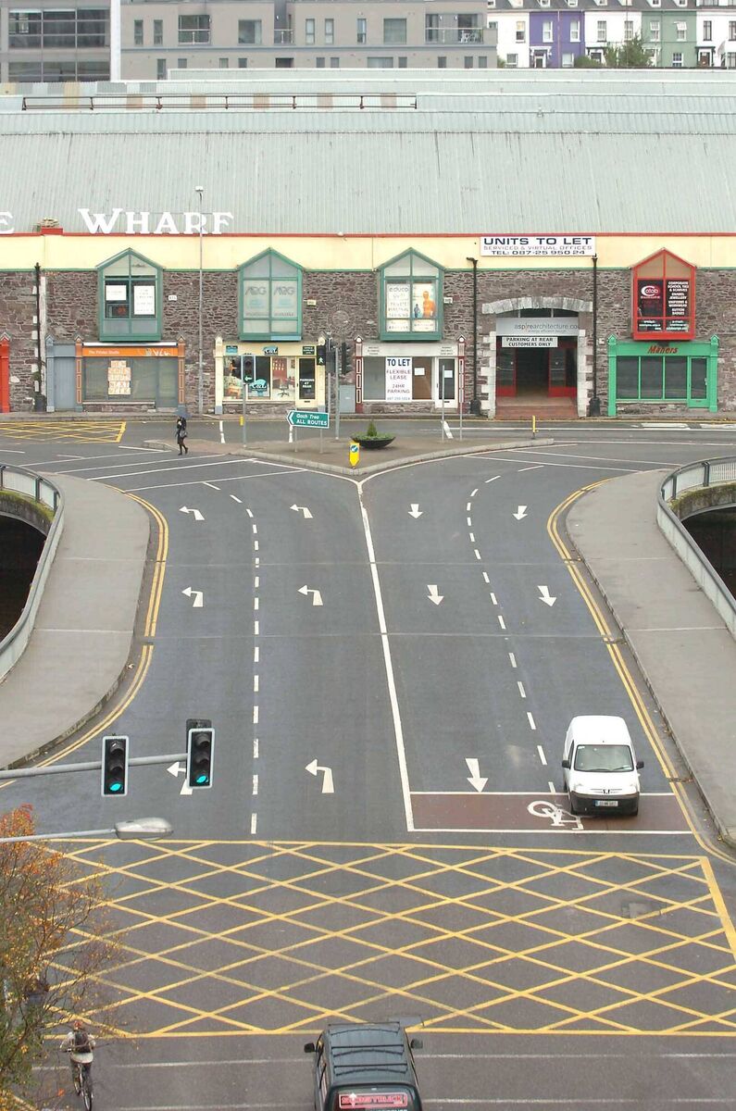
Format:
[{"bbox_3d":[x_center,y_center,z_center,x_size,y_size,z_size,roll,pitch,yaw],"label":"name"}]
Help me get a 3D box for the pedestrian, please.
[{"bbox_3d":[-7.786,-5.040,154.882,0.550,1.660,0.500,-1,9,-8],"label":"pedestrian"}]

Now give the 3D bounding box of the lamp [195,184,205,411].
[{"bbox_3d":[-7.597,-11.400,166.136,0.400,10.360,1.000,0,9,0],"label":"lamp"}]

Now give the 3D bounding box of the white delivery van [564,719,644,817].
[{"bbox_3d":[5.775,5.237,91.251,1.800,1.810,4.130,0,9,0],"label":"white delivery van"}]

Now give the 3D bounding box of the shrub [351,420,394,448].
[{"bbox_3d":[0.216,-5.213,156.720,1.880,1.170,1.880,0,9,0],"label":"shrub"}]

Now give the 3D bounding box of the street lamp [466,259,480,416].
[{"bbox_3d":[4.778,-9.909,167.026,0.620,7.130,0.500,0,9,0],"label":"street lamp"}]

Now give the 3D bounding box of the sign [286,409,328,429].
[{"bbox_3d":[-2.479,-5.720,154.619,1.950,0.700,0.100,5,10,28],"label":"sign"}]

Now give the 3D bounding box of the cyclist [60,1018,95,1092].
[{"bbox_3d":[-5.239,9.264,67.273,0.620,1.560,1.700,-1,9,-8],"label":"cyclist"}]

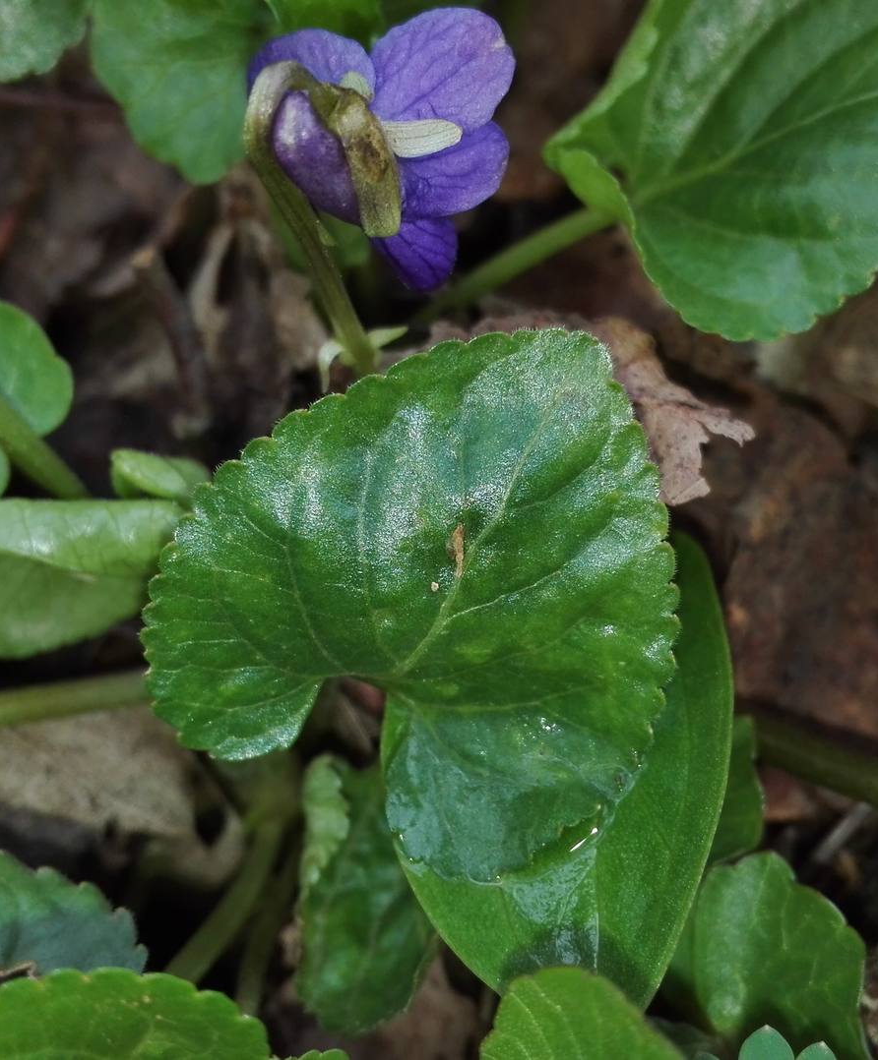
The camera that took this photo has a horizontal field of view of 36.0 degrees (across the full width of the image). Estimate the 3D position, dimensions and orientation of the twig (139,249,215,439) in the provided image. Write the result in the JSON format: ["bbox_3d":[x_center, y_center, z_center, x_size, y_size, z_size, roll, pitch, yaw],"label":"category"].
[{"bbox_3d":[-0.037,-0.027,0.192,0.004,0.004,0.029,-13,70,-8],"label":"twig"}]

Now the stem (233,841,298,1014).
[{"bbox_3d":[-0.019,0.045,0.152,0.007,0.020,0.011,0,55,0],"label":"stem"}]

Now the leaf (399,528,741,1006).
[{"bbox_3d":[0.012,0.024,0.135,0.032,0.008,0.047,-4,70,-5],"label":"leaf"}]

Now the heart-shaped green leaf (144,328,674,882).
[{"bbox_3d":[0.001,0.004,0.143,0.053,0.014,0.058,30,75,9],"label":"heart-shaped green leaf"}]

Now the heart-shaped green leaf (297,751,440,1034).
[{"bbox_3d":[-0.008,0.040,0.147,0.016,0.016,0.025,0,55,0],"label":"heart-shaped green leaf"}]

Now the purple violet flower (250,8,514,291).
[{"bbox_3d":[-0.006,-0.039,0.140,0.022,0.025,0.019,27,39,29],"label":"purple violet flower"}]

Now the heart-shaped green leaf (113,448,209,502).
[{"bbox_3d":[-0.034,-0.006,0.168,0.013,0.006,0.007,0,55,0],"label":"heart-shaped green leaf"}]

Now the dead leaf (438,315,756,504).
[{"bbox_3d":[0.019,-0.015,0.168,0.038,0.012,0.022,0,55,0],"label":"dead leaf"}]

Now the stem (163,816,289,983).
[{"bbox_3d":[-0.022,0.039,0.144,0.004,0.004,0.020,33,87,19],"label":"stem"}]

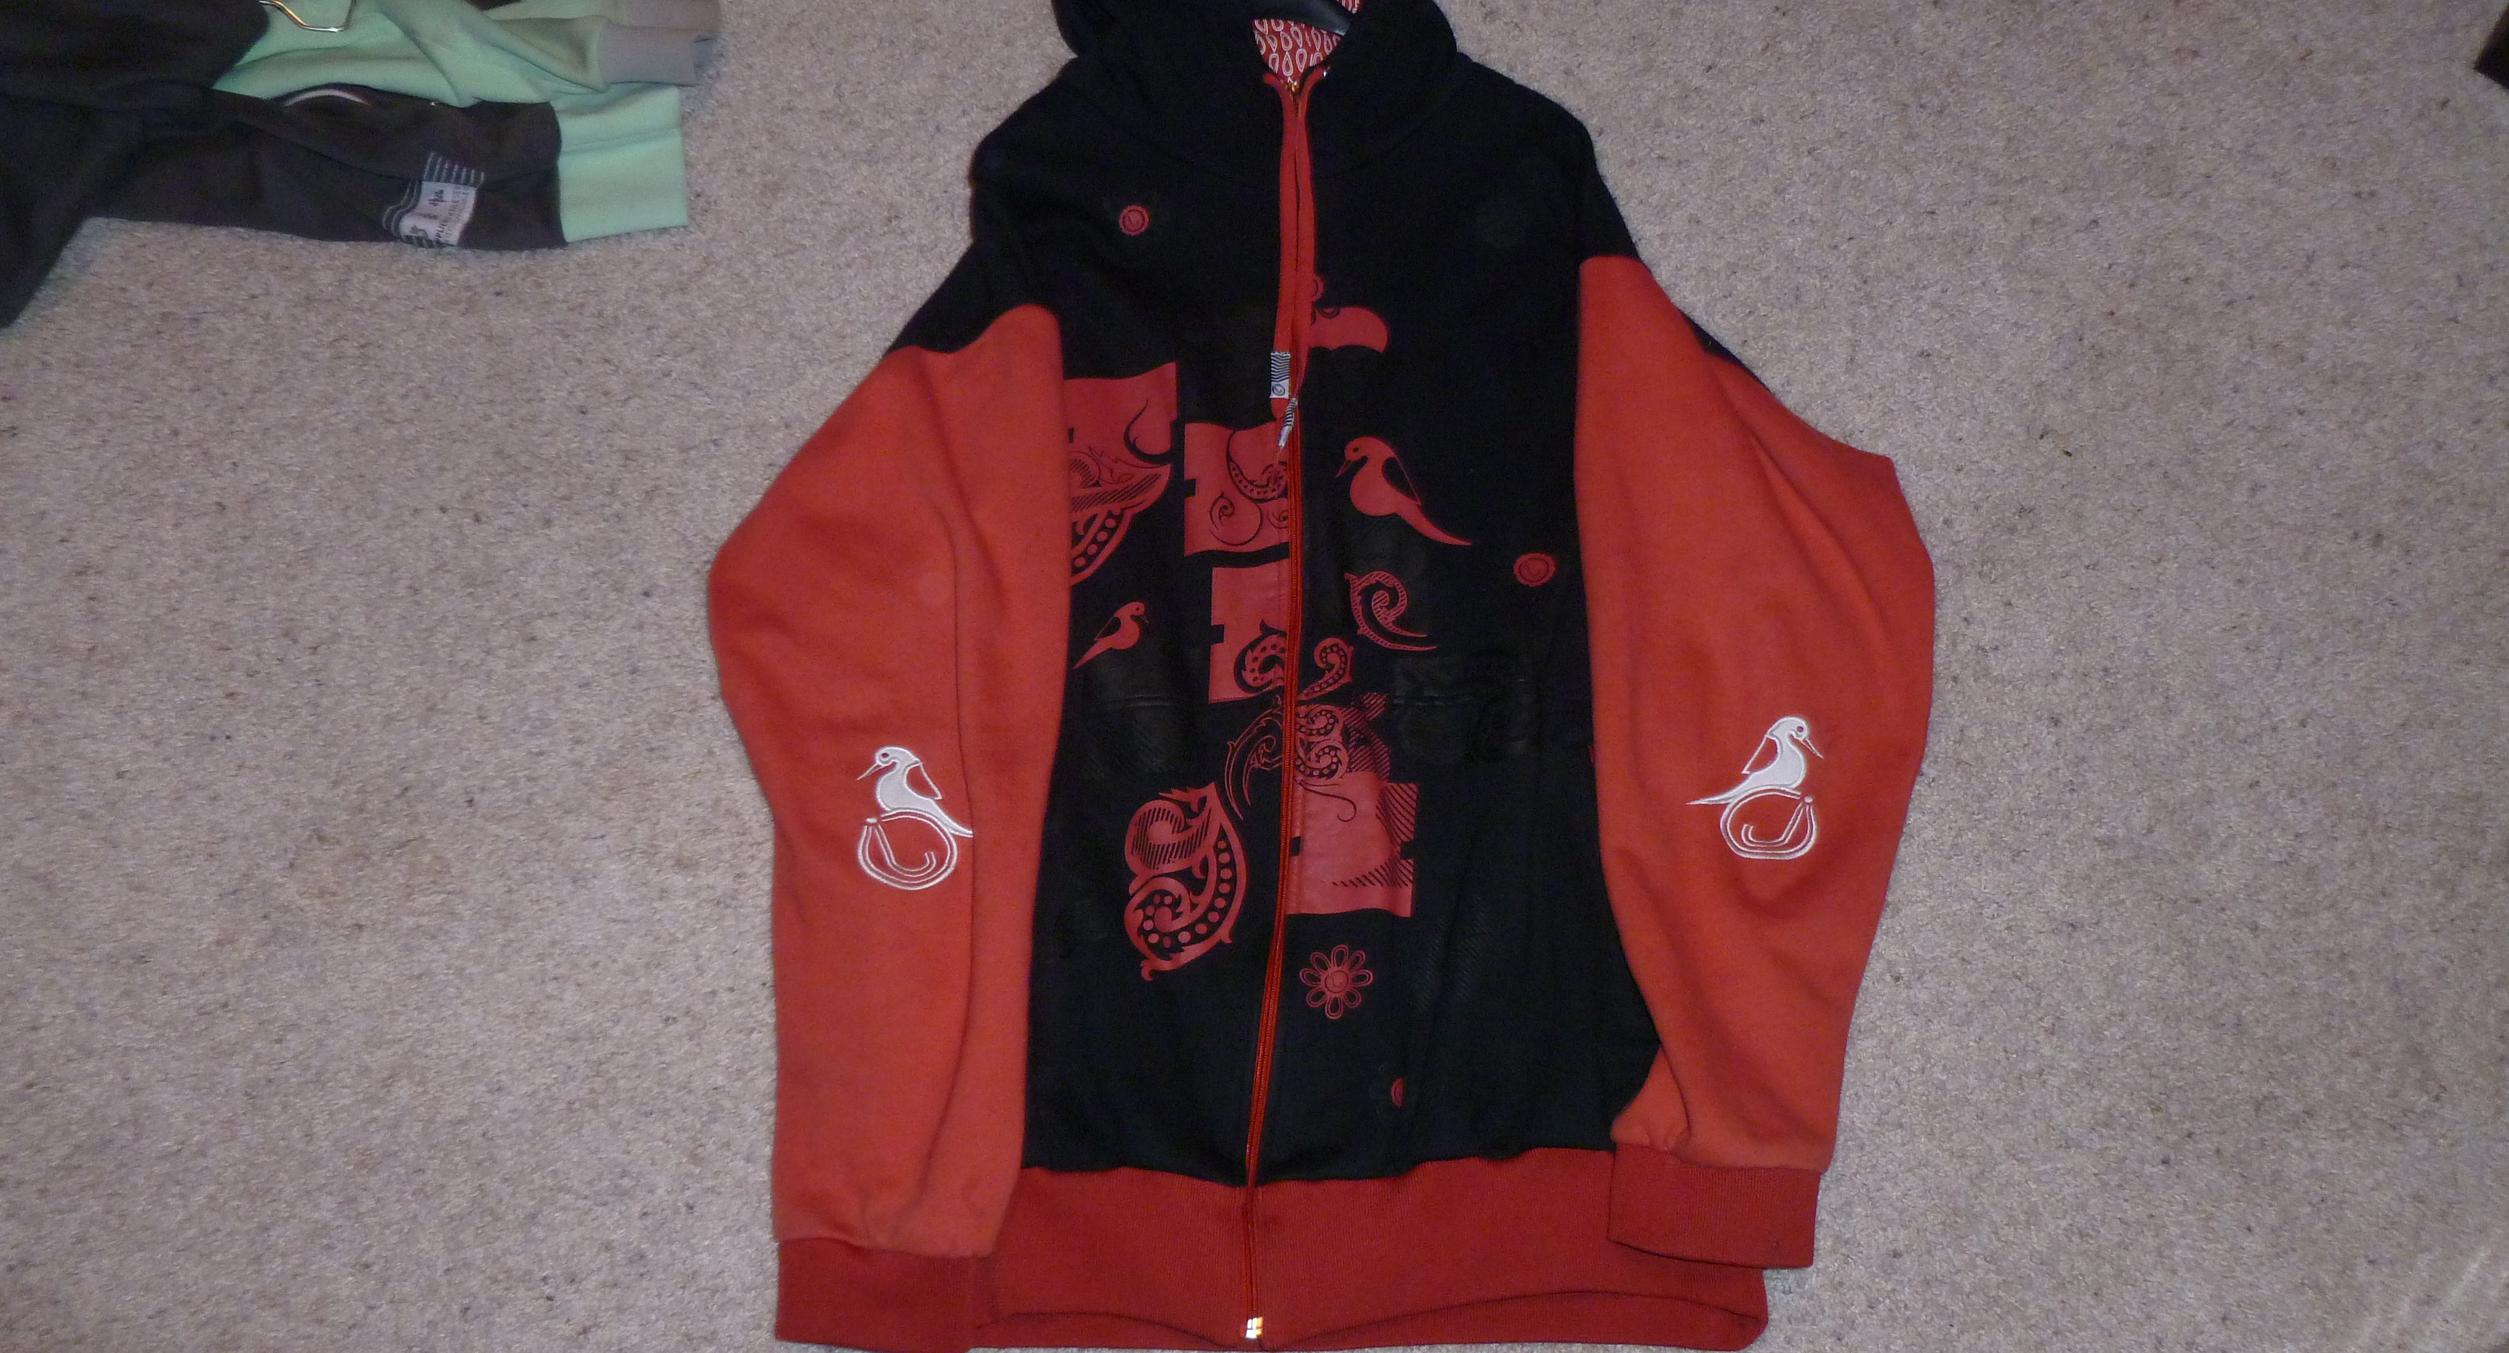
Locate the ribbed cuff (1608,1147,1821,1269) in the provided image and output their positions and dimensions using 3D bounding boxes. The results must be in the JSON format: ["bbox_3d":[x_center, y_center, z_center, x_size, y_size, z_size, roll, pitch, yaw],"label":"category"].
[{"bbox_3d":[0.242,0.281,1.069,0.107,0.025,0.058,5,70,2],"label":"ribbed cuff"}]

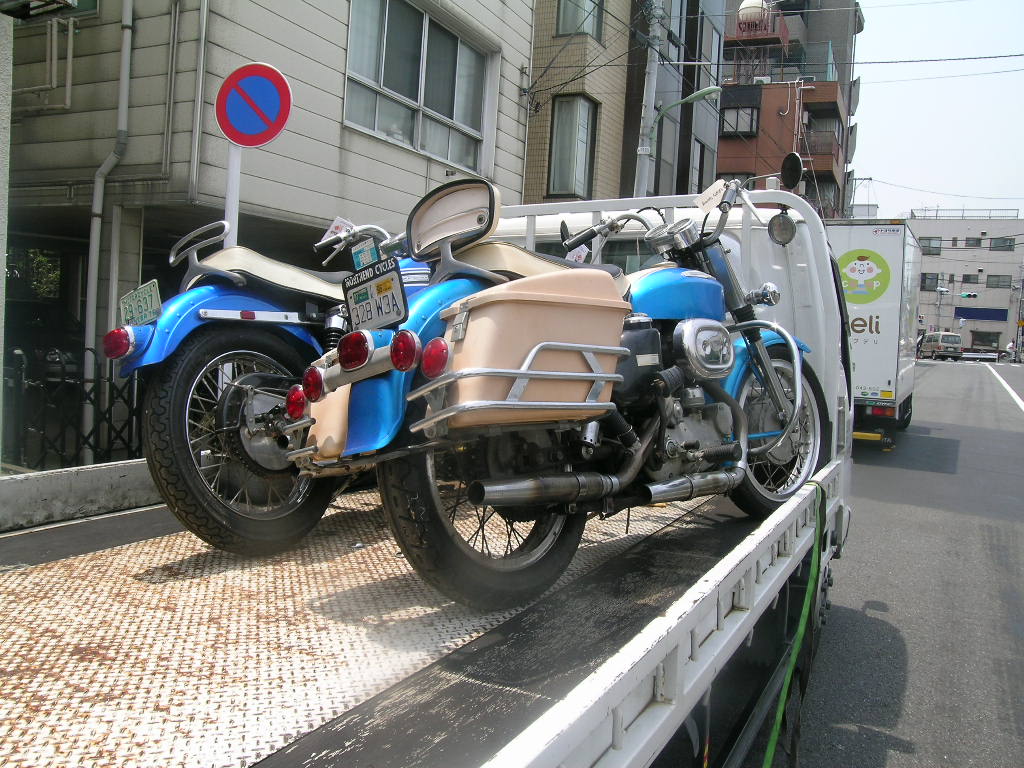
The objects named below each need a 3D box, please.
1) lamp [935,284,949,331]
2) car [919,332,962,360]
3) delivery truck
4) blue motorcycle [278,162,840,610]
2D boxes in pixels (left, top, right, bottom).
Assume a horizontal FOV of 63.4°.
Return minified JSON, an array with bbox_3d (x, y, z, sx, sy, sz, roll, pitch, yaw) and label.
[{"bbox_3d":[33.042,-4.775,64.214,1.100,5.700,0.350,6,5,28],"label":"lamp"},{"bbox_3d":[32.011,-2.814,61.677,1.690,1.980,4.600,5,4,11],"label":"car"},{"bbox_3d":[5.258,-0.746,13.001,1.820,2.980,4.800,4,5,29],"label":"delivery truck"},{"bbox_3d":[0.396,-0.062,2.424,0.860,1.150,2.270,-8,-5,41],"label":"blue motorcycle"}]

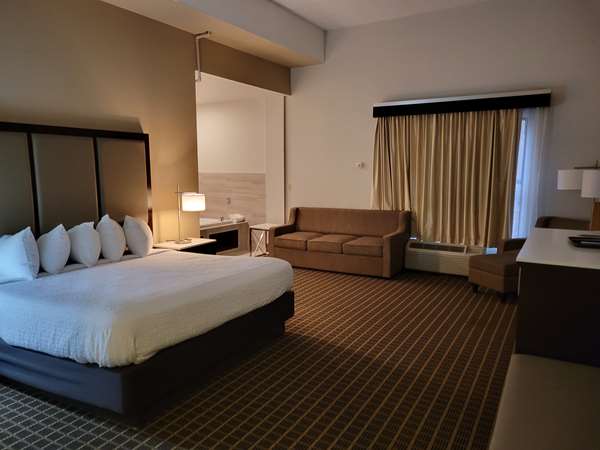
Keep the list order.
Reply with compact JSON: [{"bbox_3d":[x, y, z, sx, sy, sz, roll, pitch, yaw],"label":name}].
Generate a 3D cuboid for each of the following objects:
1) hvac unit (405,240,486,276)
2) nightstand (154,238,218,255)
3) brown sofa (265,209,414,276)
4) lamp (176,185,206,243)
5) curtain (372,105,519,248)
[{"bbox_3d":[2.178,0.493,6.685,1.168,0.424,0.248,4,9,30],"label":"hvac unit"},{"bbox_3d":[-1.404,0.558,5.593,0.432,0.651,0.704,4,9,30],"label":"nightstand"},{"bbox_3d":[0.615,0.225,7.152,2.016,0.864,0.872,4,9,30],"label":"brown sofa"},{"bbox_3d":[-1.400,-0.130,5.568,0.360,0.727,0.248,4,9,30],"label":"lamp"},{"bbox_3d":[2.056,-0.687,6.617,2.072,1.952,0.128,4,9,30],"label":"curtain"}]

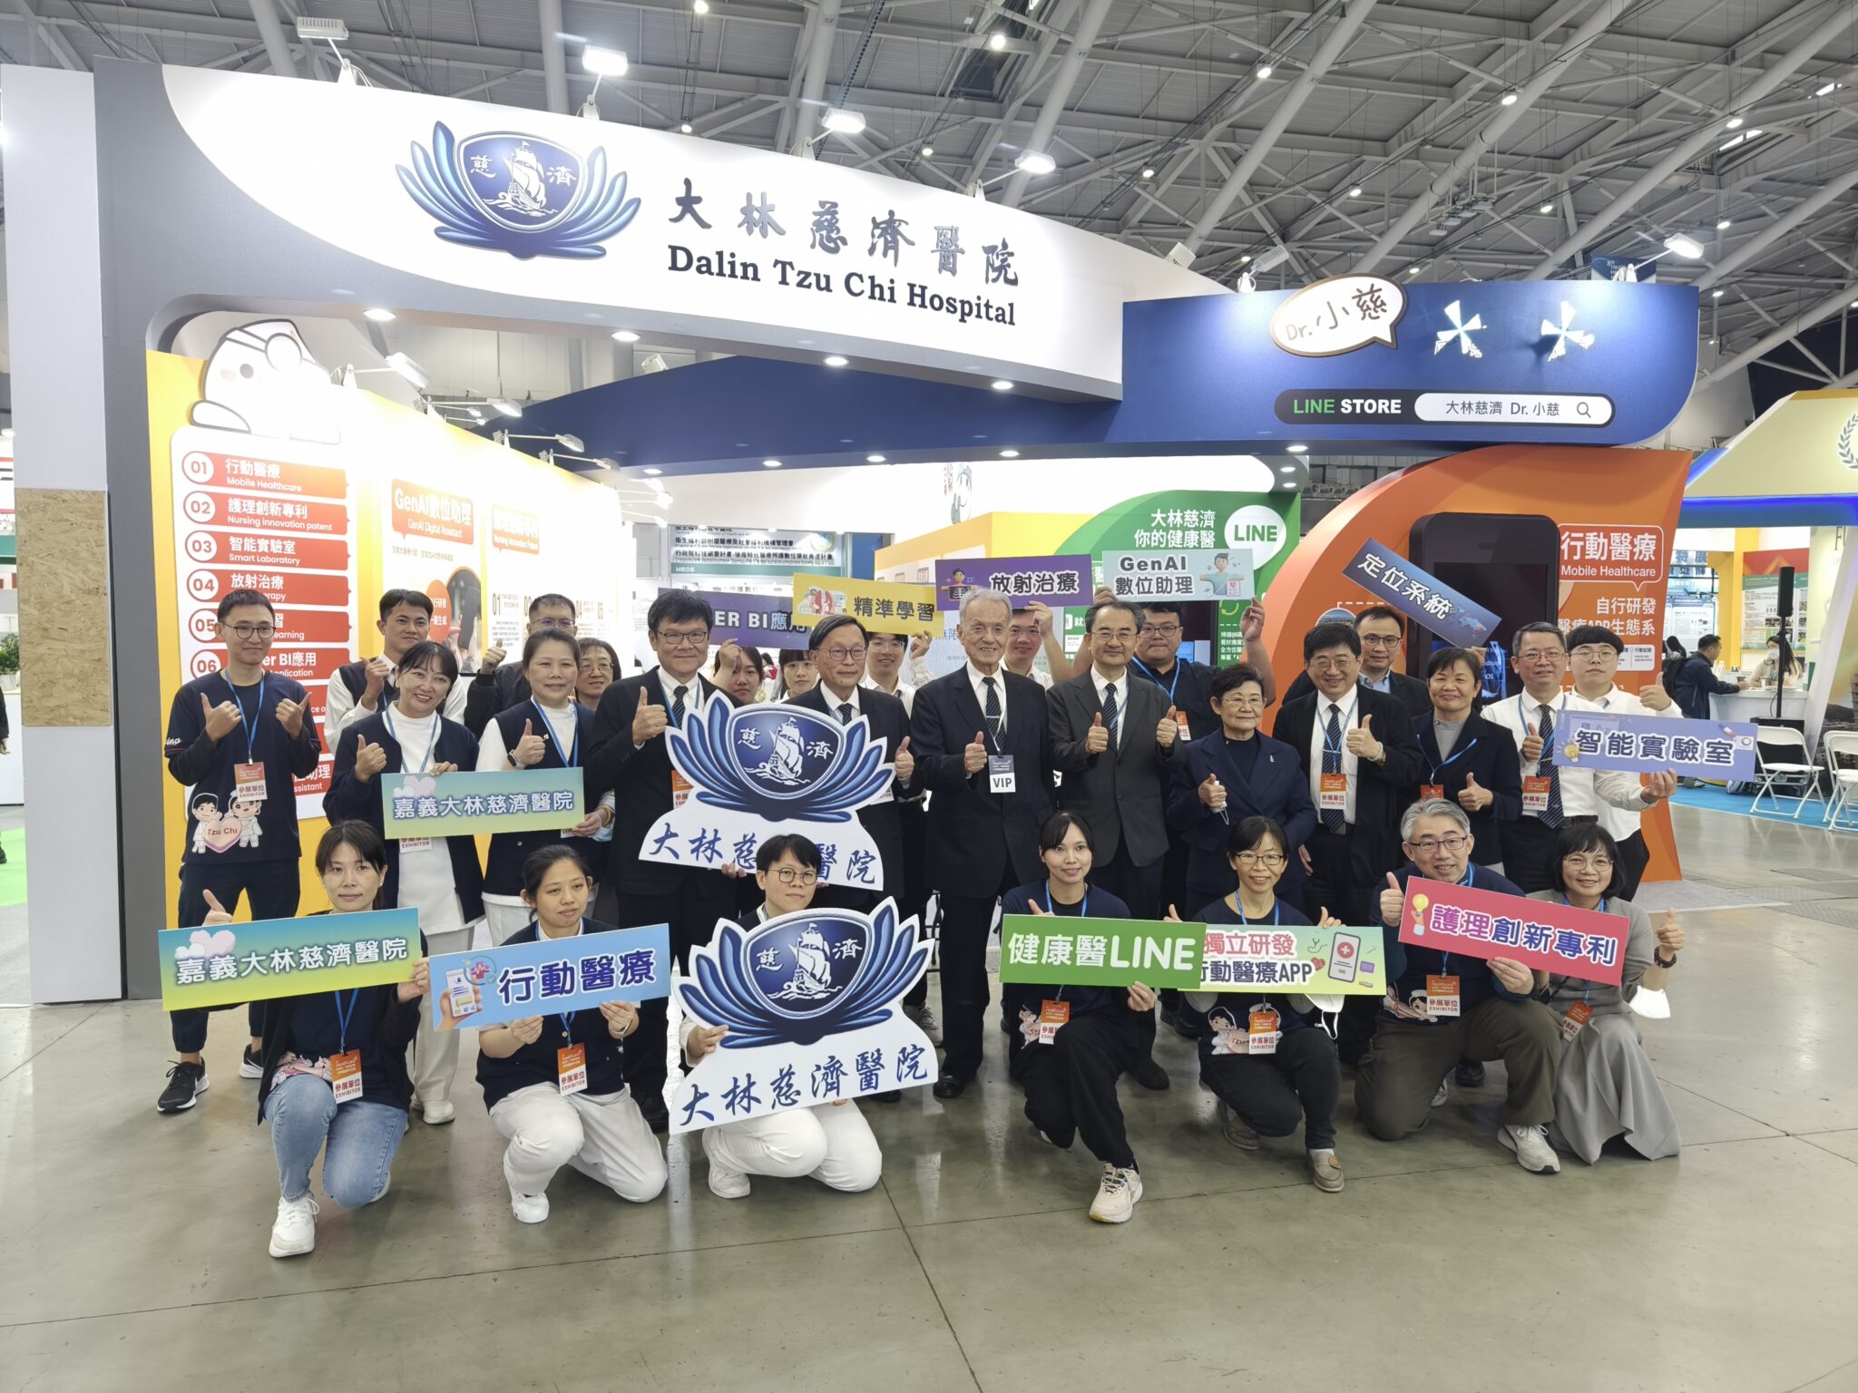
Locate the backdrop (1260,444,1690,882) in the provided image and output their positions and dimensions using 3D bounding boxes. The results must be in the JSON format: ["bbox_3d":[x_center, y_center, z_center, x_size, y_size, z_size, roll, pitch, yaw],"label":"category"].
[{"bbox_3d":[3.485,-0.257,8.200,2.850,2.830,0.700,0,2,-6],"label":"backdrop"}]

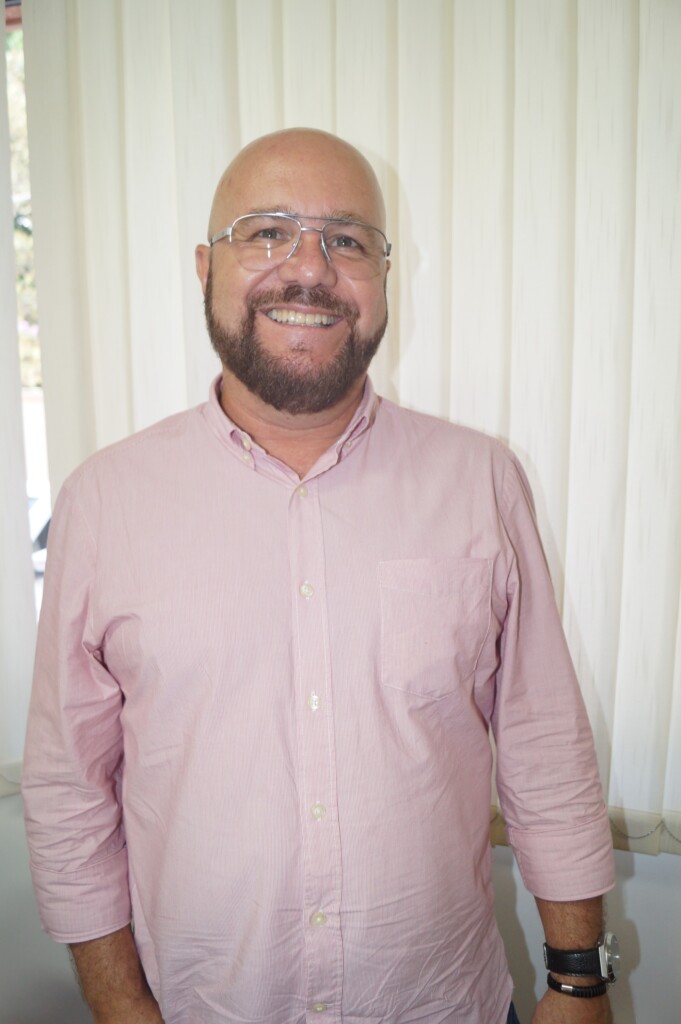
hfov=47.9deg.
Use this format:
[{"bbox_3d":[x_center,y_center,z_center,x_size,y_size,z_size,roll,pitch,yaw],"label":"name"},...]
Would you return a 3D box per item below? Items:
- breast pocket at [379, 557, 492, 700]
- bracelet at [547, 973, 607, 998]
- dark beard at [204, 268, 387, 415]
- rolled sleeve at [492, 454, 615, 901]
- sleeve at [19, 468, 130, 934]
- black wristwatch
[{"bbox_3d":[0.090,0.112,0.738,0.115,0.138,0.025,-1,2,-15],"label":"breast pocket"},{"bbox_3d":[0.230,0.459,0.750,0.060,0.017,0.066,4,-16,1],"label":"bracelet"},{"bbox_3d":[-0.043,-0.161,0.727,0.170,0.142,0.105,2,7,-8],"label":"dark beard"},{"bbox_3d":[0.214,0.164,0.797,0.118,0.435,0.145,-7,0,-6],"label":"rolled sleeve"},{"bbox_3d":[-0.265,0.188,0.772,0.116,0.440,0.148,-1,-3,-6],"label":"sleeve"},{"bbox_3d":[0.236,0.439,0.757,0.068,0.048,0.066,-9,-18,28],"label":"black wristwatch"}]

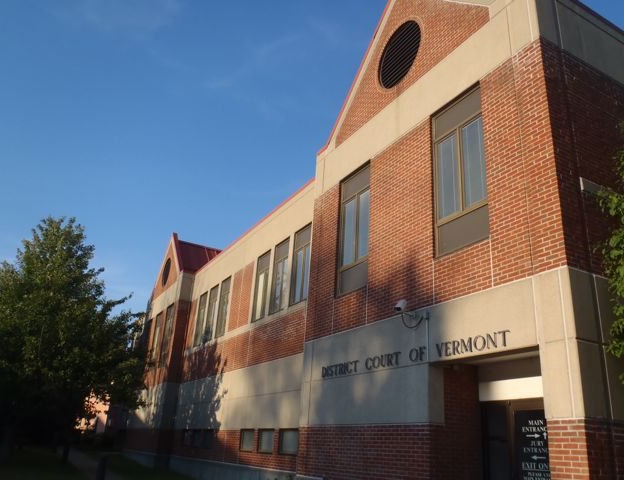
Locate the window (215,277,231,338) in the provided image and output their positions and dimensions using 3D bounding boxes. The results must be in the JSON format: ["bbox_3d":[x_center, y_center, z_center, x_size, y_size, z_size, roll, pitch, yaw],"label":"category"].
[{"bbox_3d":[-3.319,2.586,19.797,0.120,2.240,1.040,15,-25,-26],"label":"window"}]

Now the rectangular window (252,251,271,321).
[{"bbox_3d":[-1.605,1.546,16.956,0.120,2.240,1.040,15,-25,-26],"label":"rectangular window"}]

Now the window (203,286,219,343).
[{"bbox_3d":[-3.869,2.906,20.228,0.130,2.190,1.000,16,-25,-26],"label":"window"}]

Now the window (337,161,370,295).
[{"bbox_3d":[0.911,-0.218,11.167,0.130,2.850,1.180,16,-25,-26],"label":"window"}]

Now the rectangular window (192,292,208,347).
[{"bbox_3d":[-4.653,3.379,22.018,0.120,2.240,1.040,15,-25,-26],"label":"rectangular window"}]

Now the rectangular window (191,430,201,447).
[{"bbox_3d":[-4.110,7.055,18.357,0.130,0.580,1.080,16,-25,-26],"label":"rectangular window"}]

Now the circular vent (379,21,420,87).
[{"bbox_3d":[1.934,-4.009,11.292,0.120,1.500,1.500,15,-25,-26],"label":"circular vent"}]

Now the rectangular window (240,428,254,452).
[{"bbox_3d":[-1.774,5.628,14.549,0.130,0.570,1.080,16,-25,-26],"label":"rectangular window"}]

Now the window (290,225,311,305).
[{"bbox_3d":[-0.267,0.708,14.357,0.130,2.200,1.010,16,-25,-26],"label":"window"}]

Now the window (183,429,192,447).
[{"bbox_3d":[-4.708,7.422,19.331,0.130,0.580,1.080,16,-25,-26],"label":"window"}]

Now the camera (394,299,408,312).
[{"bbox_3d":[1.460,1.069,8.445,0.125,0.125,0.280,-18,1,43],"label":"camera"}]

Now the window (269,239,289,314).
[{"bbox_3d":[-0.937,1.129,15.854,0.120,2.240,1.040,15,-25,-26],"label":"window"}]

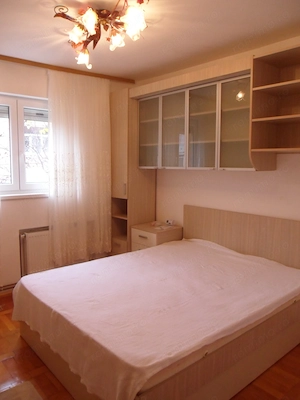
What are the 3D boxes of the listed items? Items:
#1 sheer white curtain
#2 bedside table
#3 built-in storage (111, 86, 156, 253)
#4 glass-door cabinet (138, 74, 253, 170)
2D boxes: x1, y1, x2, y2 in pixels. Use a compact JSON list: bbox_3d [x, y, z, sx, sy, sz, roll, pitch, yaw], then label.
[{"bbox_3d":[-0.873,-0.359,3.986,0.840,2.340,0.120,-6,10,-40],"label":"sheer white curtain"},{"bbox_3d":[0.087,0.672,3.979,0.473,0.656,0.502,-6,10,-40],"label":"bedside table"},{"bbox_3d":[-0.256,-0.227,4.299,0.447,2.352,0.517,-6,10,-40],"label":"built-in storage"},{"bbox_3d":[0.494,-0.754,3.461,0.297,0.862,1.598,-6,10,-40],"label":"glass-door cabinet"}]

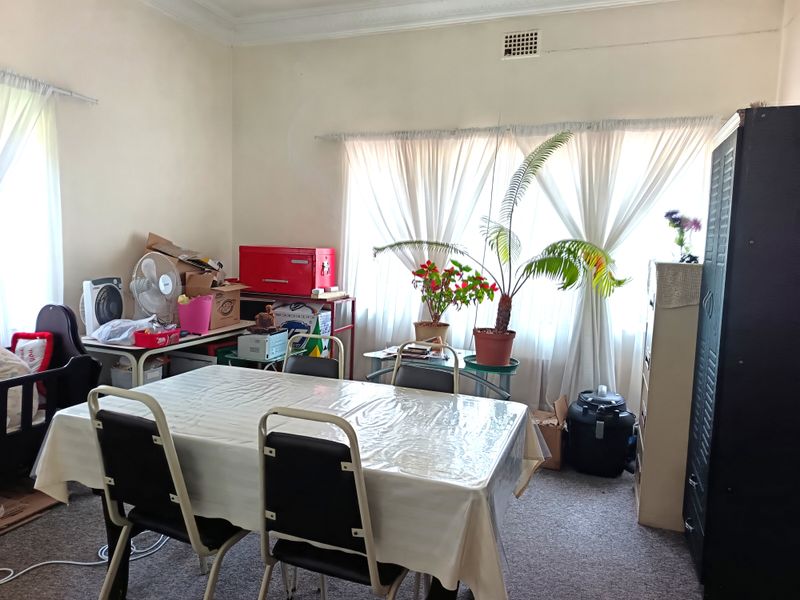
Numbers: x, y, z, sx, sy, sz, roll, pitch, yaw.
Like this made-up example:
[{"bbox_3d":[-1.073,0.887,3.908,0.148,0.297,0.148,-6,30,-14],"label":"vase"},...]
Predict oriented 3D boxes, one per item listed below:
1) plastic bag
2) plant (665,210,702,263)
[{"bbox_3d":[-1.641,0.171,3.325,0.370,0.130,0.260,4,6,20],"label":"plastic bag"},{"bbox_3d":[1.439,-0.322,2.815,0.175,0.265,0.140,3,6,19],"label":"plant"}]

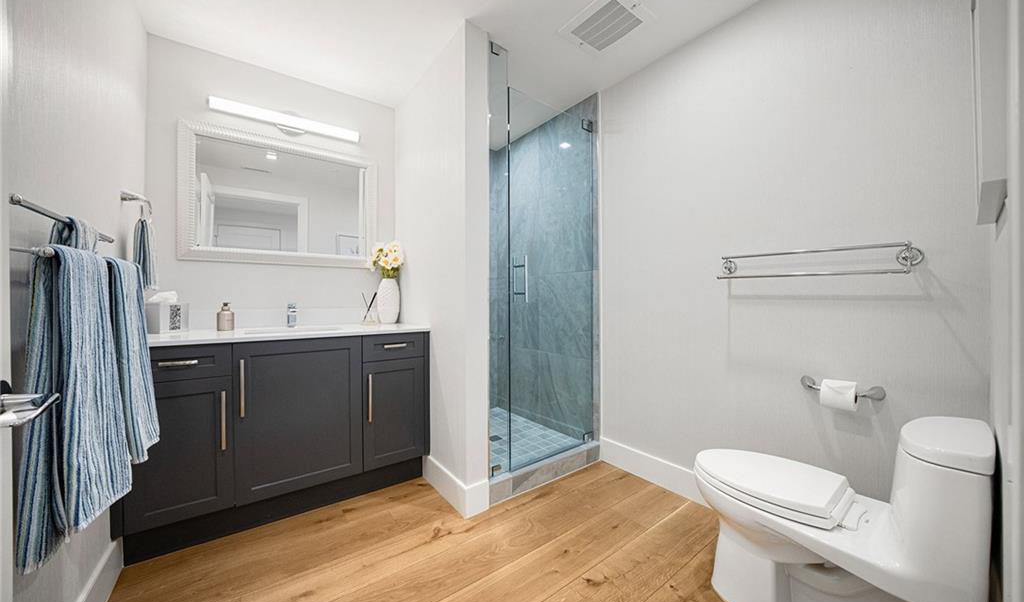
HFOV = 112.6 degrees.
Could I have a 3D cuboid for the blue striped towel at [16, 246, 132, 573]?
[{"bbox_3d":[-1.090,0.224,0.873,0.110,0.712,0.285,0,0,-36],"label":"blue striped towel"}]

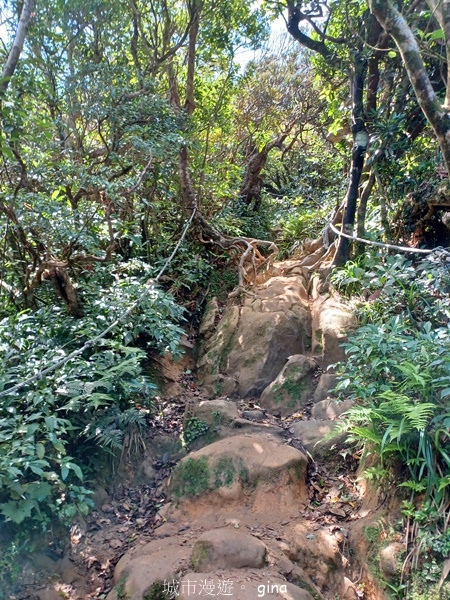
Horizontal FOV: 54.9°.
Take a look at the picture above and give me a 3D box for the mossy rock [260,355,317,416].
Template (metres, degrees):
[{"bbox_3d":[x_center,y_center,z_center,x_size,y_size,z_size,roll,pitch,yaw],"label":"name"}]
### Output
[{"bbox_3d":[0.620,0.810,4.220,0.540,0.560,0.450,0,0,0],"label":"mossy rock"}]

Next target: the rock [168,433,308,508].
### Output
[{"bbox_3d":[0.100,1.230,3.250,1.020,0.360,0.700,0,0,0],"label":"rock"}]

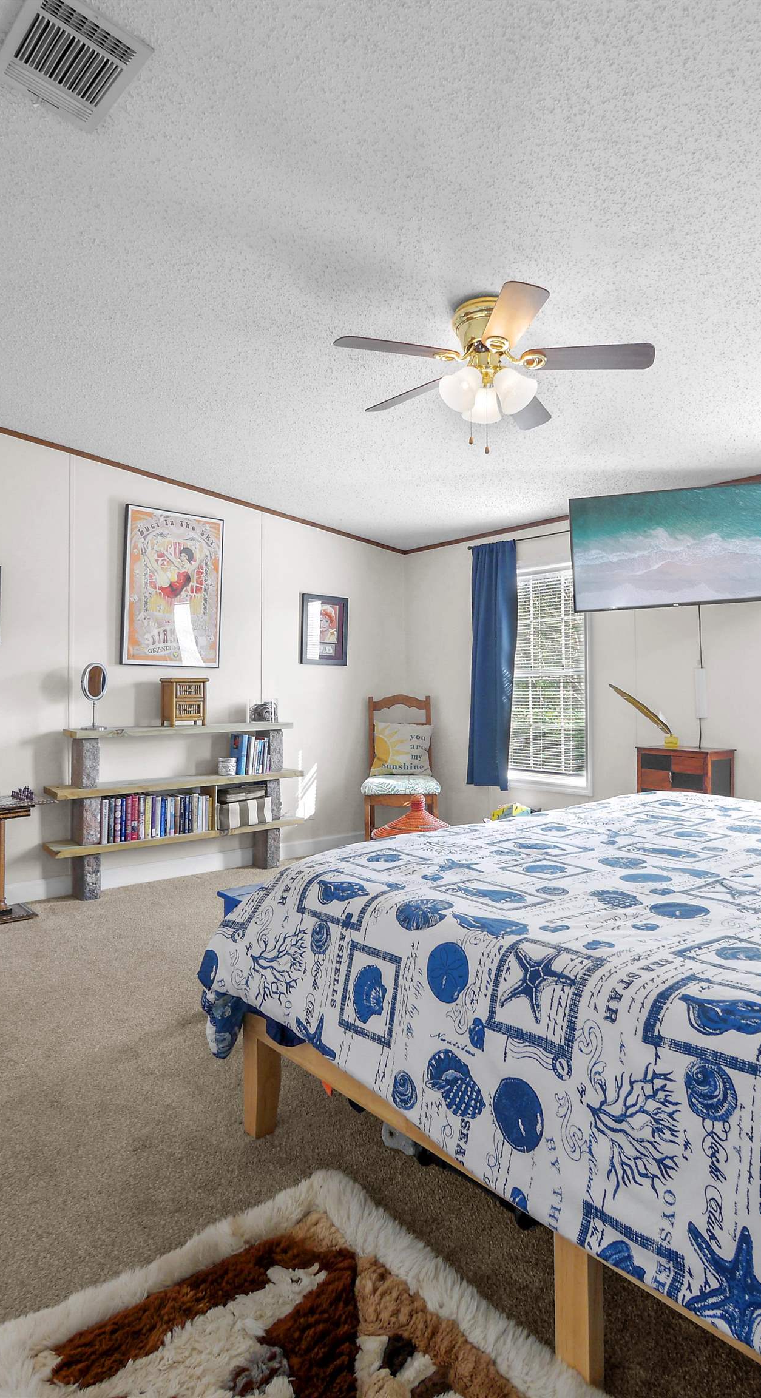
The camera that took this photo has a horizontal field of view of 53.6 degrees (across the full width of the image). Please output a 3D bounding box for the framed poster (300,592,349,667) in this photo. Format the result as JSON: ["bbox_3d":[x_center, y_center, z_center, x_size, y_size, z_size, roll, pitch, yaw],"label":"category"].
[{"bbox_3d":[-0.400,-0.488,5.399,0.410,0.490,0.030,0,0,-42],"label":"framed poster"}]

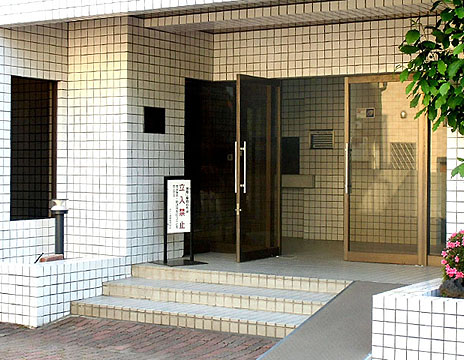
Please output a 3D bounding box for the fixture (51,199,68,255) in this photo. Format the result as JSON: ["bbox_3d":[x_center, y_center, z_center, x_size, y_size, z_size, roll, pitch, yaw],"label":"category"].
[{"bbox_3d":[-1.885,0.525,8.643,0.180,0.645,0.180,0,1,-13],"label":"fixture"}]

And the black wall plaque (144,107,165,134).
[{"bbox_3d":[-0.893,-0.697,9.223,0.030,0.305,0.385,1,1,33],"label":"black wall plaque"}]

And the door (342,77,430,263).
[{"bbox_3d":[1.751,-0.119,9.035,0.947,2.148,0.060,1,1,28],"label":"door"}]

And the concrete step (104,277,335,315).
[{"bbox_3d":[-0.175,1.212,8.231,2.571,0.126,0.430,1,1,28],"label":"concrete step"}]

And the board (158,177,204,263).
[{"bbox_3d":[-0.604,0.462,9.136,0.460,1.004,0.360,0,1,-34],"label":"board"}]

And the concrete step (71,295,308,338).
[{"bbox_3d":[-0.460,1.362,7.885,2.544,0.131,0.430,1,1,28],"label":"concrete step"}]

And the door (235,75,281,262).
[{"bbox_3d":[0.322,-0.138,9.336,0.060,2.145,0.826,1,1,39],"label":"door"}]

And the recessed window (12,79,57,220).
[{"bbox_3d":[-2.300,-0.353,9.040,0.120,1.599,0.630,1,1,38],"label":"recessed window"}]

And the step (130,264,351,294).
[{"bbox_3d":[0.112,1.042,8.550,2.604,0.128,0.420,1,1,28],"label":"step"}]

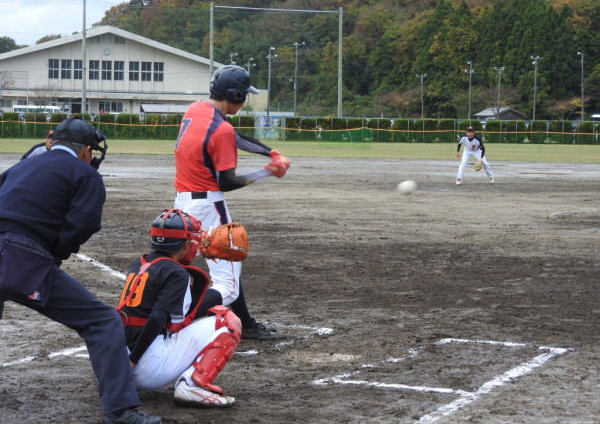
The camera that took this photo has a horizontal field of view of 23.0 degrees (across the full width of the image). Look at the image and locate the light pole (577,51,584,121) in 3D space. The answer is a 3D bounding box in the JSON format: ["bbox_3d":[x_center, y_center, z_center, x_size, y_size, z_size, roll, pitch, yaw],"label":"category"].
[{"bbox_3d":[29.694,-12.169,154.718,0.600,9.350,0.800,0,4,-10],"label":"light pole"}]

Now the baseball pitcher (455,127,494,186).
[{"bbox_3d":[4.133,-1.368,34.758,0.950,1.400,0.650,1,3,6],"label":"baseball pitcher"}]

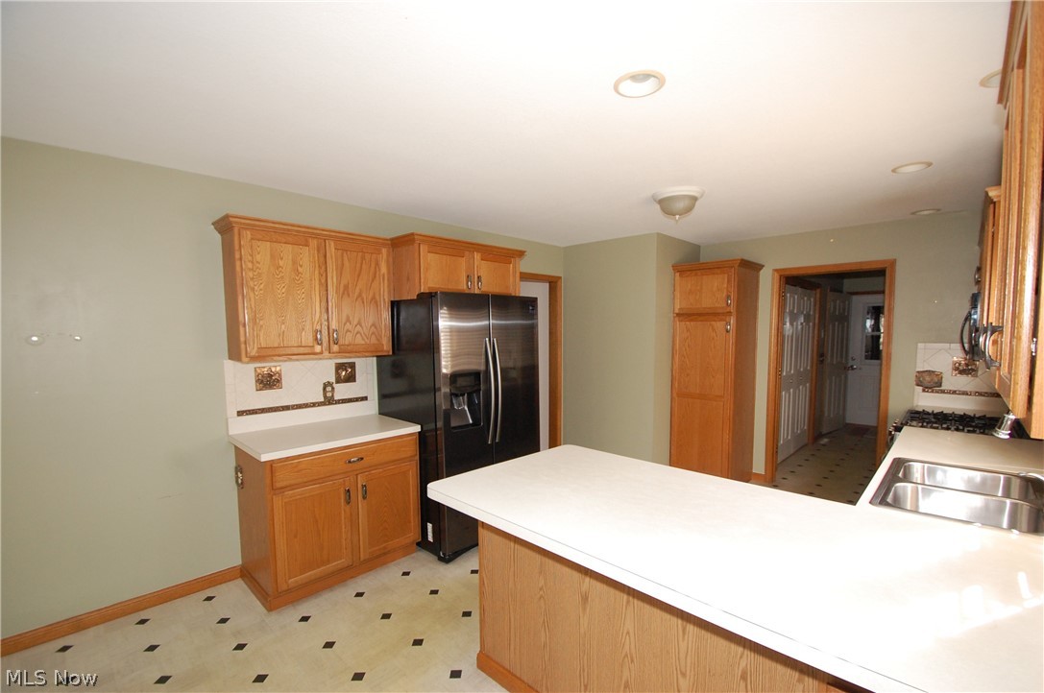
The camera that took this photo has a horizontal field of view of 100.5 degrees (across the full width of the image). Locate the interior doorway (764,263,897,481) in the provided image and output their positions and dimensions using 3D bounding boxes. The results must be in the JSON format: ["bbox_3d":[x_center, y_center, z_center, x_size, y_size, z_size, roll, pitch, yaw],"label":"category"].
[{"bbox_3d":[2.796,0.320,4.008,0.130,2.127,0.904,-3,4,-45],"label":"interior doorway"}]

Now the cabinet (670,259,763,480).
[{"bbox_3d":[1.933,0.284,4.343,0.661,2.163,0.635,-3,4,-45],"label":"cabinet"}]

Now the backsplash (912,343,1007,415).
[{"bbox_3d":[3.400,0.249,3.321,0.020,0.530,0.580,-3,4,-45],"label":"backsplash"}]

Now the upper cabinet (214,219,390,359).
[{"bbox_3d":[-1.383,-0.337,2.862,0.980,0.825,0.335,-3,4,-45],"label":"upper cabinet"}]

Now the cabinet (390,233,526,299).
[{"bbox_3d":[-0.572,-0.546,3.391,0.990,0.414,0.715,-3,4,-45],"label":"cabinet"}]

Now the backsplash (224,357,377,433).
[{"bbox_3d":[-1.470,0.299,3.030,0.996,0.470,0.020,-3,4,-45],"label":"backsplash"}]

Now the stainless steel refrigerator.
[{"bbox_3d":[-0.466,0.515,3.439,0.937,1.790,0.835,-3,4,-45],"label":"stainless steel refrigerator"}]

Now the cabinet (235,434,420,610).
[{"bbox_3d":[-1.247,1.011,2.873,0.937,0.855,0.610,-3,4,-45],"label":"cabinet"}]

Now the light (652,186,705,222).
[{"bbox_3d":[1.038,-0.928,2.896,0.350,0.180,0.350,-3,4,-45],"label":"light"}]

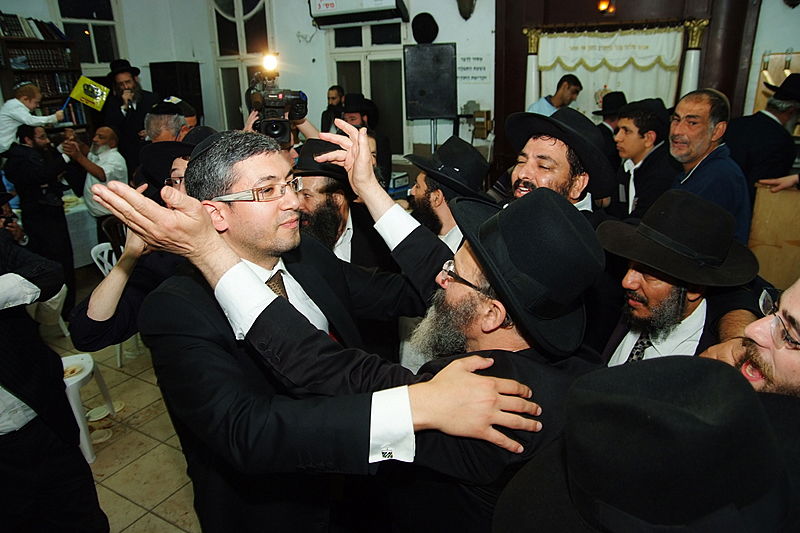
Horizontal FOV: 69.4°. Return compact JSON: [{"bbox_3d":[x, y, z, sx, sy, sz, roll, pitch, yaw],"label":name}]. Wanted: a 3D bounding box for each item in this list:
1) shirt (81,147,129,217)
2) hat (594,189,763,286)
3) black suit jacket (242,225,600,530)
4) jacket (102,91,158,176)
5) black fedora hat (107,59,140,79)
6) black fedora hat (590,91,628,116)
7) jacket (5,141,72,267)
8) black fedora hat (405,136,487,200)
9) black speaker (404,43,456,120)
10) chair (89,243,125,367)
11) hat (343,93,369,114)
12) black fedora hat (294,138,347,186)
[{"bbox_3d":[-2.279,-0.647,4.500,0.370,0.600,0.460,-9,19,-24],"label":"shirt"},{"bbox_3d":[0.614,-0.074,1.265,0.360,0.145,0.315,1,27,-12],"label":"hat"},{"bbox_3d":[0.119,0.377,1.103,0.470,0.840,0.740,13,23,39],"label":"black suit jacket"},{"bbox_3d":[-2.394,-1.159,5.150,0.530,0.820,0.340,-8,18,-20],"label":"jacket"},{"bbox_3d":[-2.385,-1.714,5.000,0.310,0.135,0.350,-2,20,-6],"label":"black fedora hat"},{"bbox_3d":[1.436,-1.080,3.850,0.350,0.135,0.310,-6,18,-17],"label":"black fedora hat"},{"bbox_3d":[-2.950,-0.488,4.700,0.380,1.000,0.480,-5,18,-13],"label":"jacket"},{"bbox_3d":[0.186,-0.321,1.870,0.355,0.140,0.310,27,19,0],"label":"black fedora hat"},{"bbox_3d":[0.317,-1.890,5.900,0.500,0.740,0.420,2,18,11],"label":"black speaker"},{"bbox_3d":[-1.877,0.285,4.066,0.490,0.820,0.450,13,22,39],"label":"chair"},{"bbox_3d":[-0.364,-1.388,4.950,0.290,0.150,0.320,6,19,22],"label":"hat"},{"bbox_3d":[-0.308,-0.374,2.180,0.355,0.140,0.310,-2,14,-40],"label":"black fedora hat"}]

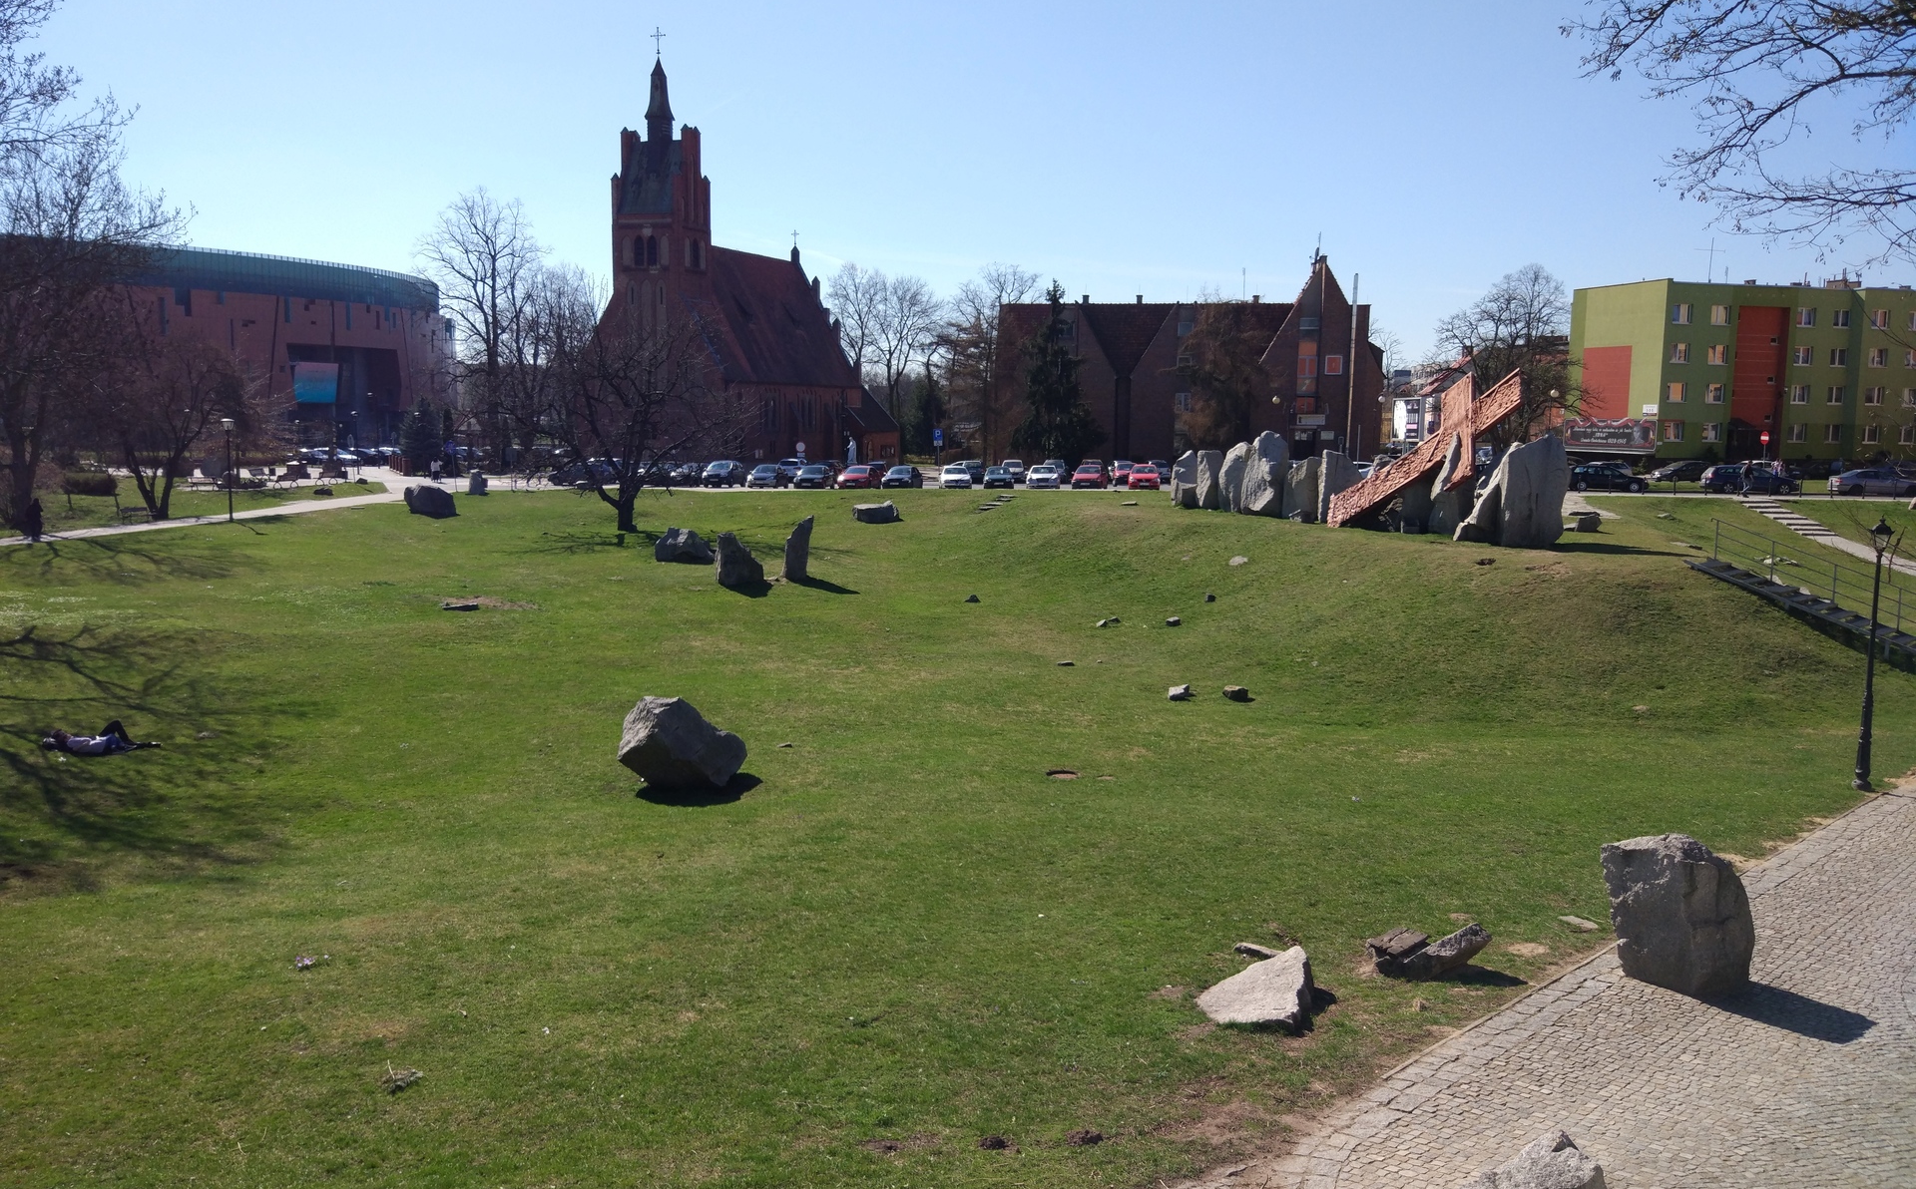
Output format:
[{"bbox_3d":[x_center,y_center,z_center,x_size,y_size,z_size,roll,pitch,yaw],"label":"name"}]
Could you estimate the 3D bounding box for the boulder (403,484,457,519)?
[{"bbox_3d":[-23.696,-4.209,69.603,2.380,1.470,1.800,-3,9,-19],"label":"boulder"}]

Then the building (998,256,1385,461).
[{"bbox_3d":[16.762,-17.921,118.396,27.590,14.490,14.000,0,8,0],"label":"building"}]

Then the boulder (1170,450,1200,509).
[{"bbox_3d":[10.119,-5.154,68.933,1.300,2.500,1.200,2,8,9],"label":"boulder"}]

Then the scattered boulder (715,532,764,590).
[{"bbox_3d":[-6.170,-1.034,43.754,1.380,1.520,1.000,0,7,-8],"label":"scattered boulder"}]

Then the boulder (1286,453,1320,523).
[{"bbox_3d":[13.436,-4.199,60.726,1.450,2.600,1.300,2,8,13],"label":"boulder"}]

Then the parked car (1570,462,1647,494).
[{"bbox_3d":[31.664,-5.859,76.168,4.350,1.470,1.750,1,7,2],"label":"parked car"}]

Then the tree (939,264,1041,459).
[{"bbox_3d":[2.217,-16.797,113.058,7.200,14.560,6.800,1,7,0],"label":"tree"}]

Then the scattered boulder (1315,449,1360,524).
[{"bbox_3d":[14.204,-4.081,57.640,1.650,2.700,1.100,3,7,14],"label":"scattered boulder"}]

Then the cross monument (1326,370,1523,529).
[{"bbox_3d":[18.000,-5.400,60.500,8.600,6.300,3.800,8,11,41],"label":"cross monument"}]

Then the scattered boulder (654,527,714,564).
[{"bbox_3d":[-9.755,-1.806,55.044,2.090,1.230,1.700,-1,9,-10],"label":"scattered boulder"}]

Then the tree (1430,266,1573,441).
[{"bbox_3d":[34.401,-14.351,97.853,8.700,12.710,8.800,3,9,19],"label":"tree"}]

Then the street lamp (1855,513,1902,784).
[{"bbox_3d":[13.699,0.922,23.140,0.390,4.020,0.390,5,9,30],"label":"street lamp"}]

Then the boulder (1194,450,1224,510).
[{"bbox_3d":[11.567,-5.287,71.185,1.320,2.690,1.400,1,9,9],"label":"boulder"}]

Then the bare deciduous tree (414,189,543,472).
[{"bbox_3d":[-30.431,-16.691,98.617,7.940,17.850,8.500,-2,9,-17],"label":"bare deciduous tree"}]

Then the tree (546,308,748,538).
[{"bbox_3d":[-12.690,-7.188,63.782,7.870,9.310,7.800,-2,9,-11],"label":"tree"}]

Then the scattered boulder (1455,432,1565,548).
[{"bbox_3d":[19.931,-3.769,55.774,3.980,4.030,2.300,3,9,19],"label":"scattered boulder"}]

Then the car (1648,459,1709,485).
[{"bbox_3d":[41.270,-7.120,87.905,4.200,1.470,1.750,-2,8,-17],"label":"car"}]

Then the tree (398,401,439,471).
[{"bbox_3d":[-36.214,-10.560,103.971,2.750,4.950,2.750,-1,7,-19],"label":"tree"}]

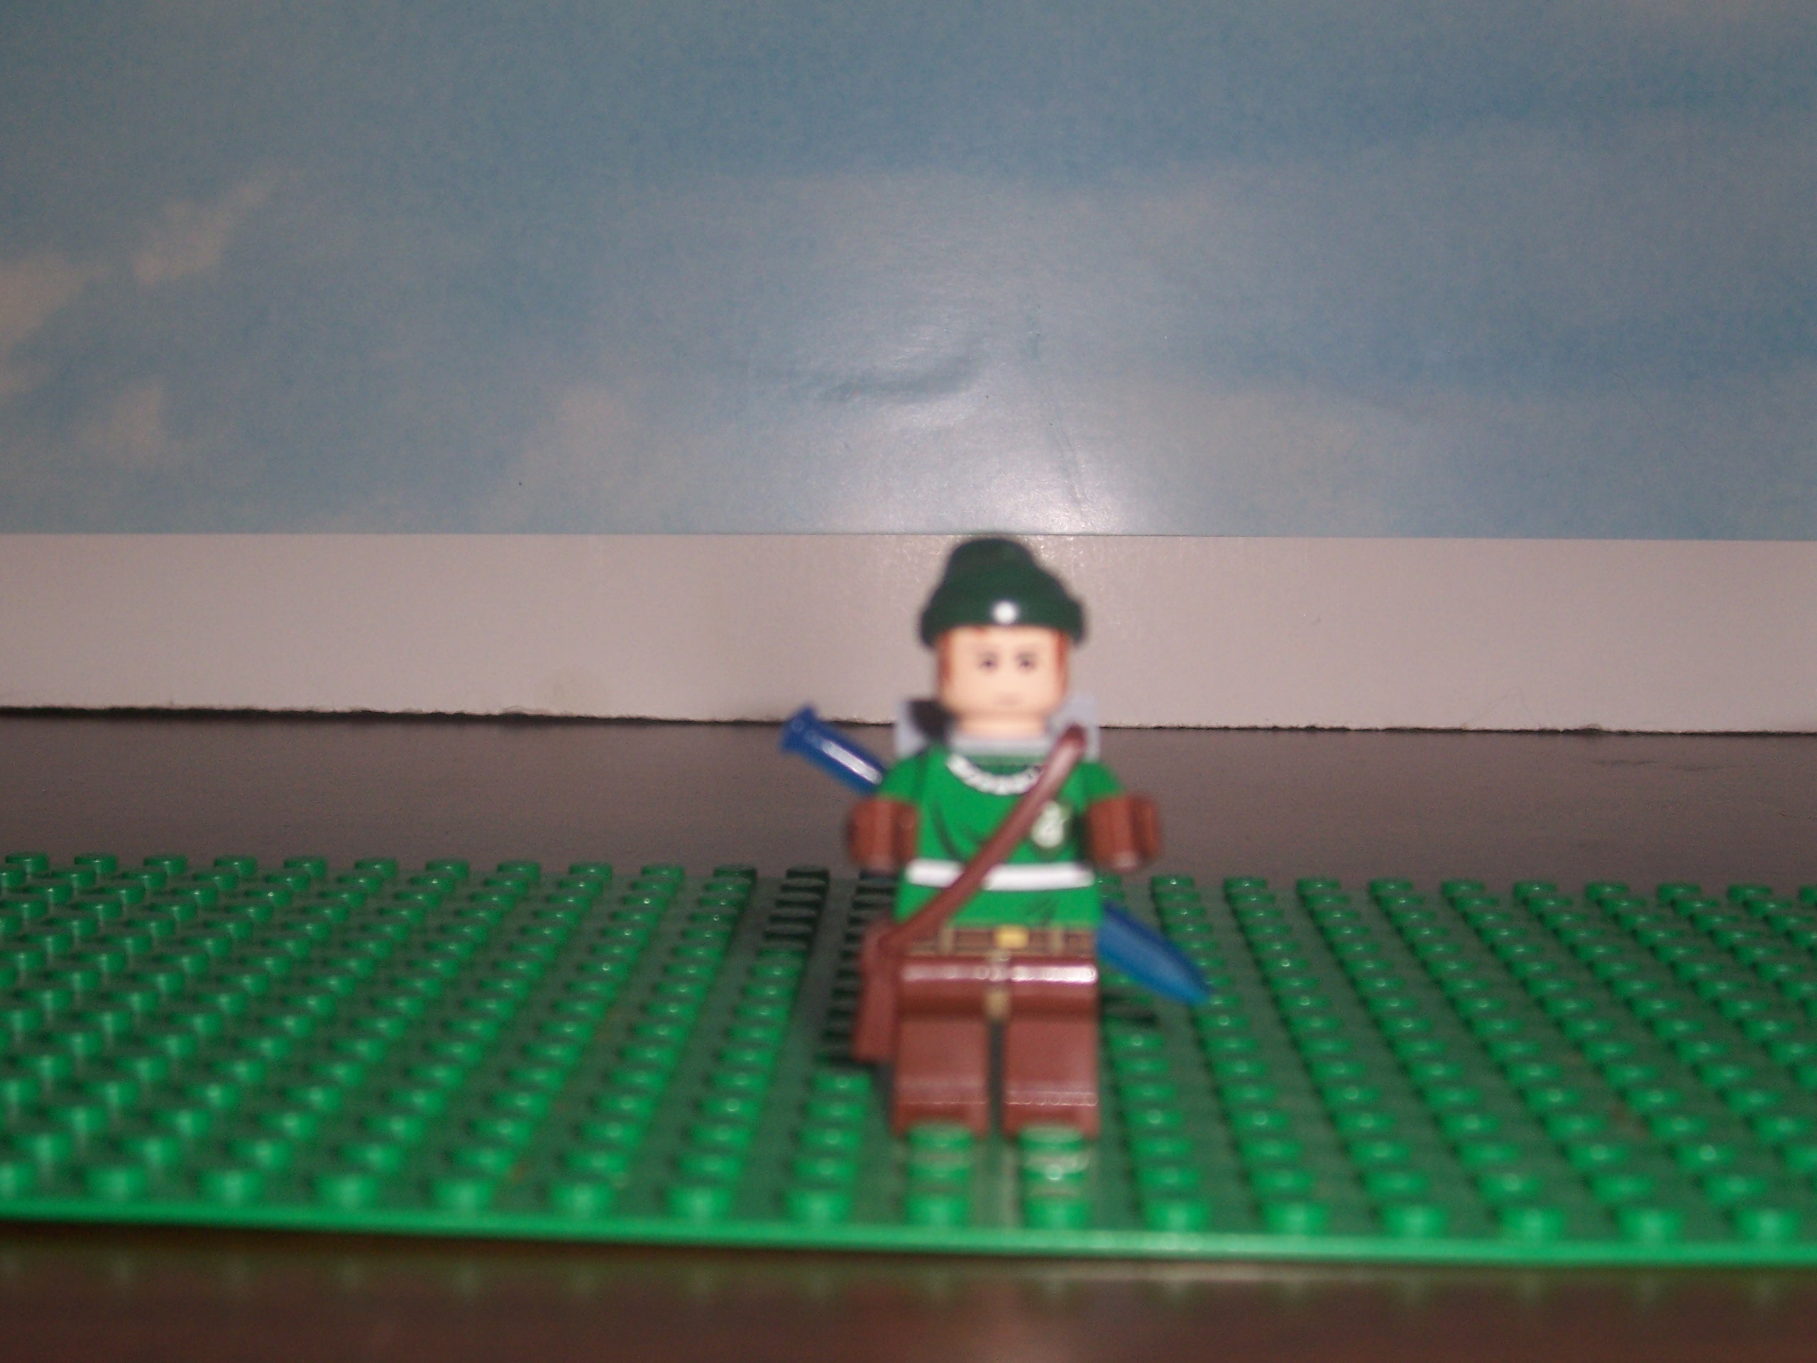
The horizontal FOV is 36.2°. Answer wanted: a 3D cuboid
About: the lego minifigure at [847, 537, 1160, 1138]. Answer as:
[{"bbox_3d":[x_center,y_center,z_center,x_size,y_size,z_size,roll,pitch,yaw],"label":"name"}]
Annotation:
[{"bbox_3d":[0.007,0.012,0.207,0.022,0.045,0.016,1,7,1],"label":"lego minifigure"}]

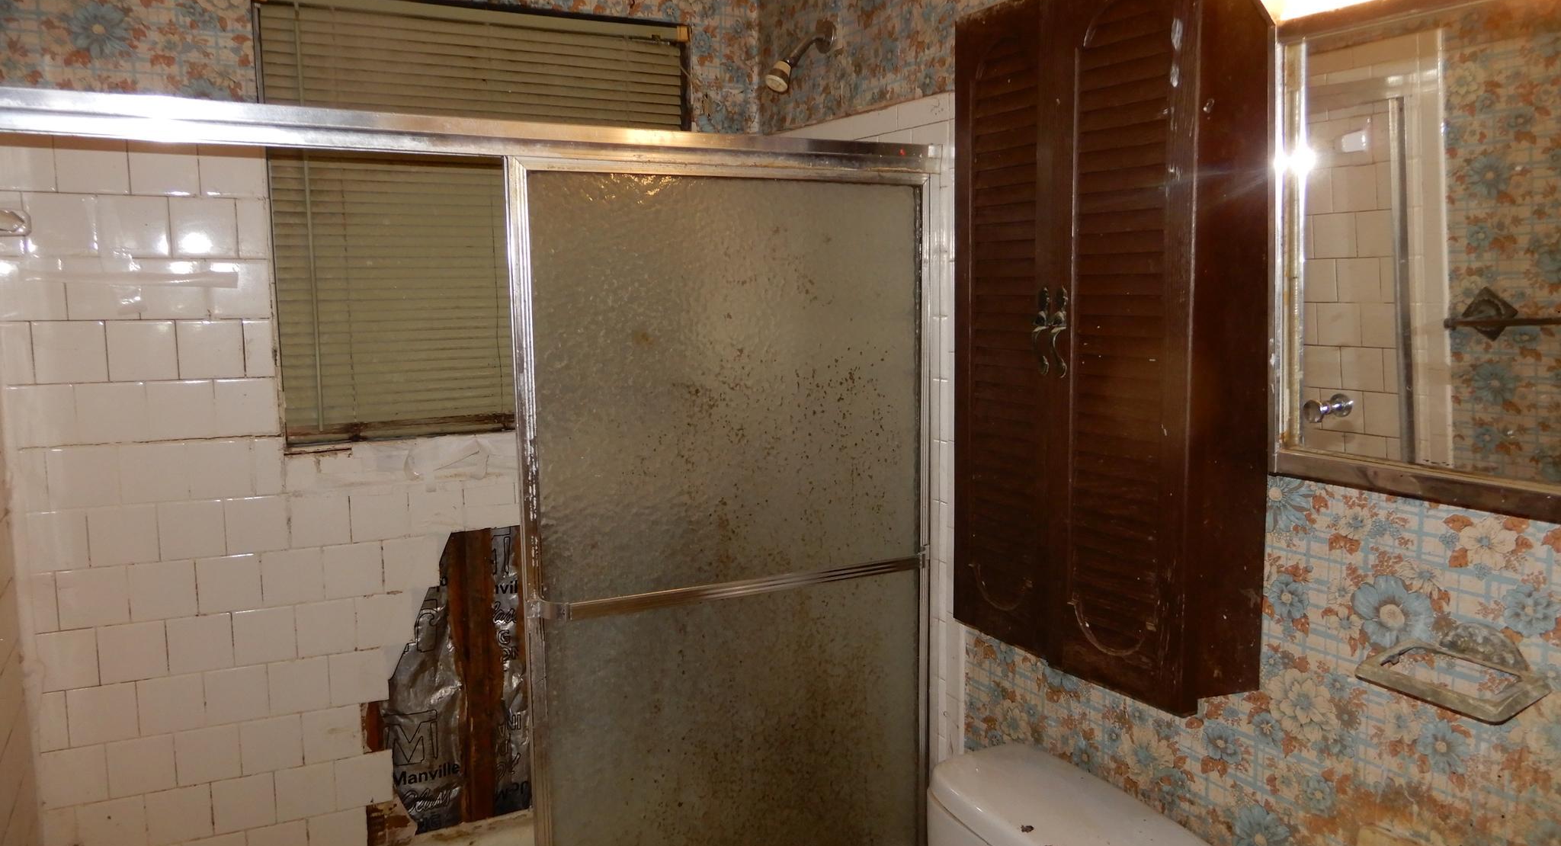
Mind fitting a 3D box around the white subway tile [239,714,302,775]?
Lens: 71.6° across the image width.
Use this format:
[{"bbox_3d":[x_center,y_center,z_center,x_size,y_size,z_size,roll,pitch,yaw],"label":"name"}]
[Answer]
[{"bbox_3d":[-0.982,0.620,2.091,0.108,0.108,0.009,-4,9,-25],"label":"white subway tile"}]

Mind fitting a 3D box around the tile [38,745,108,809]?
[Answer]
[{"bbox_3d":[-1.284,0.643,1.971,0.104,0.108,0.008,-4,8,-25],"label":"tile"}]

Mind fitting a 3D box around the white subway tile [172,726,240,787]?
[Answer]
[{"bbox_3d":[-1.092,0.630,2.057,0.108,0.108,0.009,-4,7,-28],"label":"white subway tile"}]

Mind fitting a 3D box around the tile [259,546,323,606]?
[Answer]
[{"bbox_3d":[-0.929,0.292,2.066,0.107,0.107,0.010,-3,8,-24],"label":"tile"}]

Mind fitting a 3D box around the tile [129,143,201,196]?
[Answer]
[{"bbox_3d":[-1.078,-0.452,1.896,0.108,0.108,0.009,-4,9,-25],"label":"tile"}]

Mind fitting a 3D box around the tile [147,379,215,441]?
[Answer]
[{"bbox_3d":[-1.079,-0.021,1.956,0.108,0.108,0.009,-4,9,-25],"label":"tile"}]

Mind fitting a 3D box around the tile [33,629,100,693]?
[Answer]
[{"bbox_3d":[-1.279,0.424,1.942,0.095,0.108,0.009,-4,7,-27],"label":"tile"}]

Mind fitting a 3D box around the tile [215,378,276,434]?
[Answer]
[{"bbox_3d":[-0.993,-0.029,2.022,0.104,0.108,0.008,-4,8,-25],"label":"tile"}]

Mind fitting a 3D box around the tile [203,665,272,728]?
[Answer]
[{"bbox_3d":[-1.043,0.521,2.075,0.108,0.108,0.009,-4,7,-27],"label":"tile"}]

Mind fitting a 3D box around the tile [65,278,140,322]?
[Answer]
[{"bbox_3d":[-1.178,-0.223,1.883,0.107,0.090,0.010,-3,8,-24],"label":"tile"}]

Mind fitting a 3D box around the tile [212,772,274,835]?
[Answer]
[{"bbox_3d":[-1.041,0.736,2.095,0.108,0.108,0.009,-4,7,-28],"label":"tile"}]

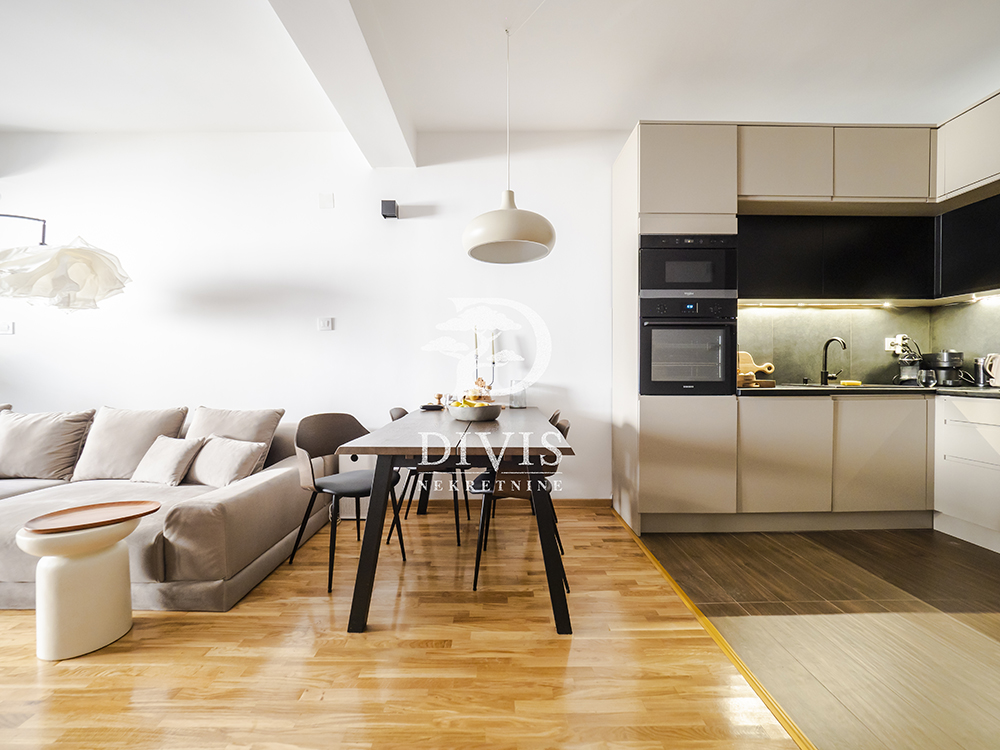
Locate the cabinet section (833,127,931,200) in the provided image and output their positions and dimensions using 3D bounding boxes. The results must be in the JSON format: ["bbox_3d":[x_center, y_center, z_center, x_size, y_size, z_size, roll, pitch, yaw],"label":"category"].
[{"bbox_3d":[2.352,-1.304,2.761,0.601,0.468,0.530,0,1,-1],"label":"cabinet section"}]

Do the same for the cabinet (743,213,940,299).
[{"bbox_3d":[2.197,-0.792,2.875,1.492,0.558,0.306,0,1,-1],"label":"cabinet"}]

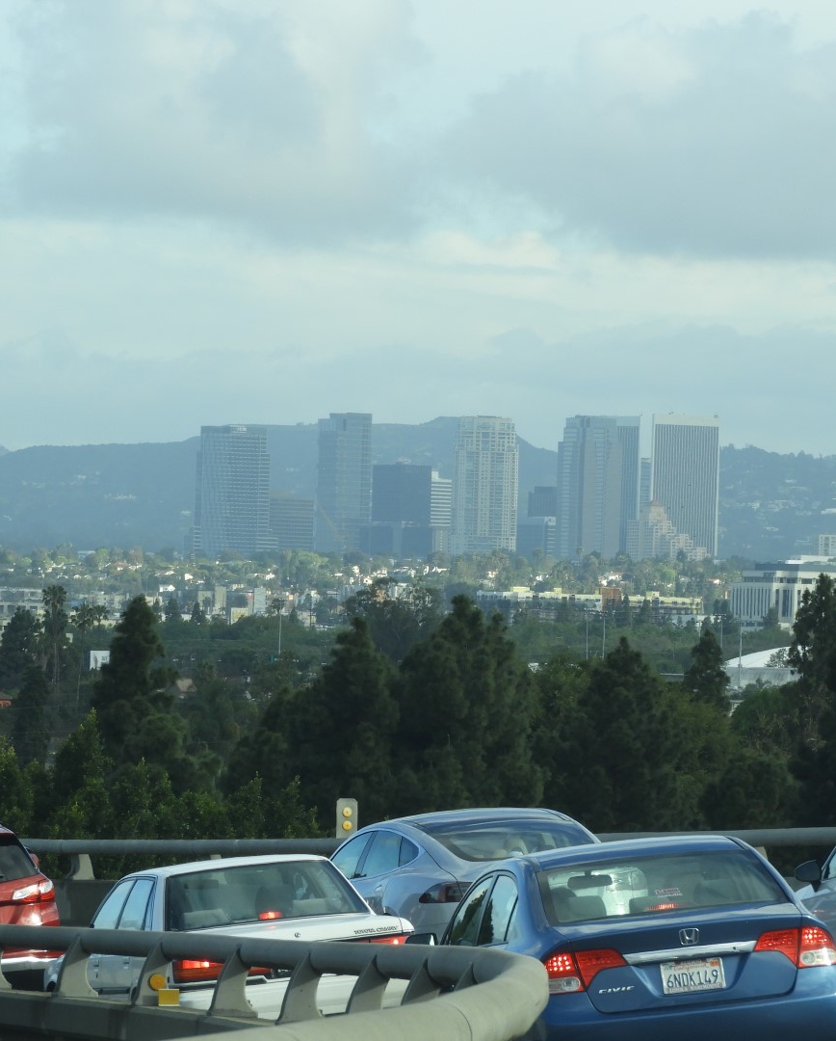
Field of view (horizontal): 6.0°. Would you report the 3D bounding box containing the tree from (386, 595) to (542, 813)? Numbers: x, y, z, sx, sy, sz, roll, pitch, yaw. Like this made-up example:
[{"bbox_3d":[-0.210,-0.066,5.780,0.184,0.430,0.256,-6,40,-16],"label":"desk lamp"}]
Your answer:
[{"bbox_3d":[1.780,10.348,319.899,6.300,14.600,6.300,1,-1,0],"label":"tree"}]

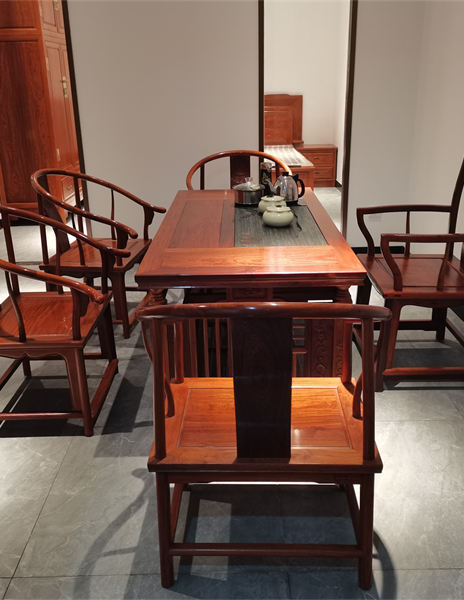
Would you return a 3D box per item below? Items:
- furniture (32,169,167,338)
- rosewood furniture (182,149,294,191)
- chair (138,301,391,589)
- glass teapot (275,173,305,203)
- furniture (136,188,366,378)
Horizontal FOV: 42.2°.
[{"bbox_3d":[-0.783,-0.314,3.522,0.670,0.885,0.645,2,20,7],"label":"furniture"},{"bbox_3d":[0.044,-0.541,4.116,0.645,0.885,0.670,-1,20,0],"label":"rosewood furniture"},{"bbox_3d":[0.093,0.315,1.742,0.645,0.885,0.670,0,20,2],"label":"chair"},{"bbox_3d":[0.277,-0.561,2.982,0.168,0.155,0.130,-1,20,0],"label":"glass teapot"},{"bbox_3d":[0.076,0.009,2.768,0.739,0.765,1.594,-1,20,1],"label":"furniture"}]

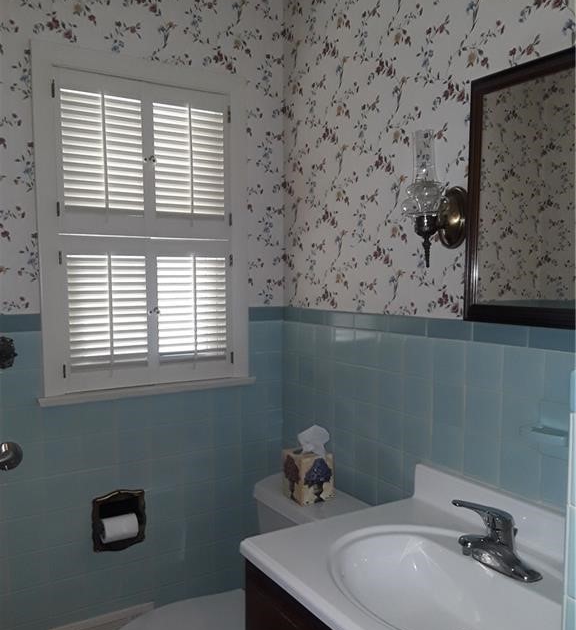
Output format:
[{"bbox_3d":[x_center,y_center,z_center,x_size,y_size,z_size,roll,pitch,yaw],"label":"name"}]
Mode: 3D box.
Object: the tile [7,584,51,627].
[{"bbox_3d":[-0.774,0.859,1.829,0.107,0.107,0.010,-2,4,-32],"label":"tile"}]

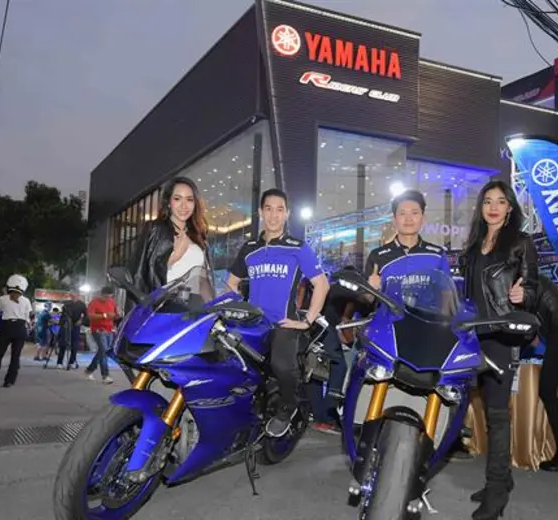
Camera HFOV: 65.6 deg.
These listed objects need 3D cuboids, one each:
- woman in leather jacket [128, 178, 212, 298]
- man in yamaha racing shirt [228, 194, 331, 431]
[{"bbox_3d":[-0.600,0.390,2.467,0.520,1.760,0.380,3,-6,-27],"label":"woman in leather jacket"},{"bbox_3d":[0.019,0.294,2.433,0.600,1.420,0.580,-1,-6,18],"label":"man in yamaha racing shirt"}]

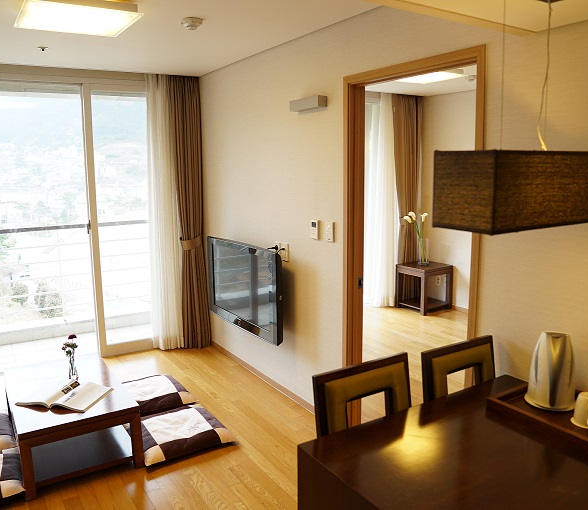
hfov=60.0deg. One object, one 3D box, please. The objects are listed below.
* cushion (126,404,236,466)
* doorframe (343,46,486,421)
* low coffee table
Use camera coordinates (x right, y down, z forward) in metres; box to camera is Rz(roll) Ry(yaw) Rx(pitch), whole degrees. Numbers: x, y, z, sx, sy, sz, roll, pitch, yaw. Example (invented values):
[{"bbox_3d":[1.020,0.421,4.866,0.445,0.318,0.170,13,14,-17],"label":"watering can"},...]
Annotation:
[{"bbox_3d":[-0.702,1.061,3.072,0.503,0.086,0.523,-7,11,-32],"label":"cushion"},{"bbox_3d":[0.560,0.125,2.520,0.140,2.040,0.885,-7,11,-32],"label":"doorframe"},{"bbox_3d":[-1.303,0.929,2.954,0.561,0.347,0.924,-7,11,-32],"label":"low coffee table"}]

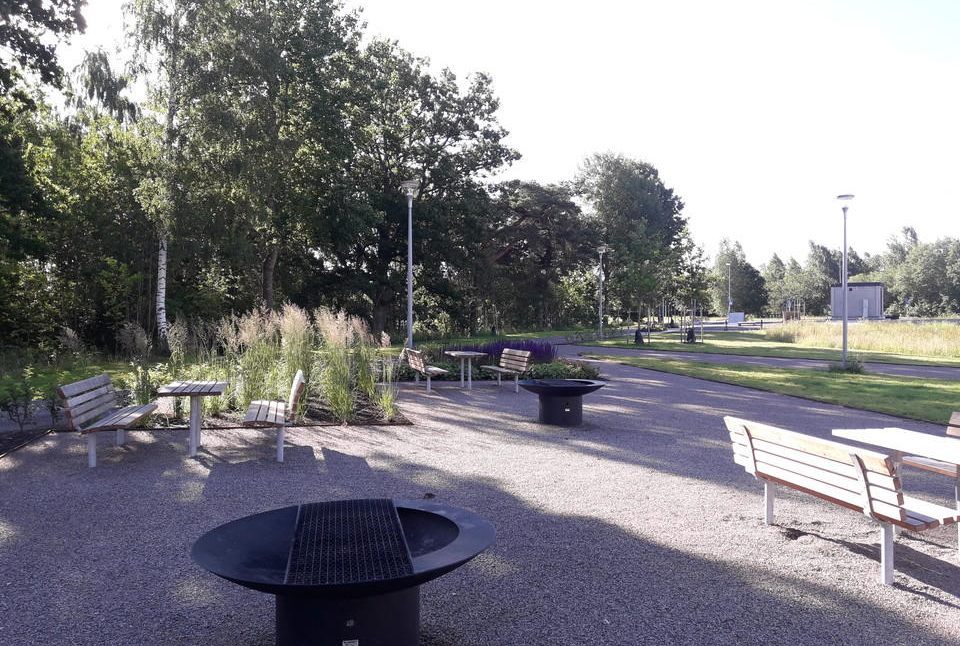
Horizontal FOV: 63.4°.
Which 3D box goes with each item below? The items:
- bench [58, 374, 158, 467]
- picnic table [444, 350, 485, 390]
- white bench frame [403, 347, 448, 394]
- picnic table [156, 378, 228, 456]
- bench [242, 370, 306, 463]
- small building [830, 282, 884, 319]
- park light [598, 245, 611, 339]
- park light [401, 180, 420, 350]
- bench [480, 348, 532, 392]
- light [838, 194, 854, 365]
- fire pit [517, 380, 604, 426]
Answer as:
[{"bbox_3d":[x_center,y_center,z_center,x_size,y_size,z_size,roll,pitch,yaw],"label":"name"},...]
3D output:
[{"bbox_3d":[-4.047,1.041,8.582,0.623,0.835,1.862,0,1,-13],"label":"bench"},{"bbox_3d":[-0.300,1.033,16.721,0.645,0.749,1.377,0,1,-13],"label":"picnic table"},{"bbox_3d":[-1.165,1.016,16.977,0.623,0.835,1.862,0,1,-14],"label":"white bench frame"},{"bbox_3d":[-3.333,1.129,9.125,0.645,0.749,1.377,0,1,-15],"label":"picnic table"},{"bbox_3d":[-2.339,1.025,8.897,0.623,0.835,1.862,0,1,-14],"label":"bench"},{"bbox_3d":[38.611,-2.268,79.141,4.300,3.717,3.400,1,1,33],"label":"small building"},{"bbox_3d":[7.237,-1.691,46.021,0.582,5.714,0.582,0,1,0],"label":"park light"},{"bbox_3d":[-2.143,-1.516,23.790,0.582,5.714,0.582,0,1,0],"label":"park light"},{"bbox_3d":[0.550,1.015,16.868,0.623,0.835,1.862,0,1,-14],"label":"bench"},{"bbox_3d":[12.202,-1.453,25.934,0.582,5.714,0.582,0,1,0],"label":"light"},{"bbox_3d":[1.198,1.184,11.435,1.323,0.609,1.323,0,1,0],"label":"fire pit"}]

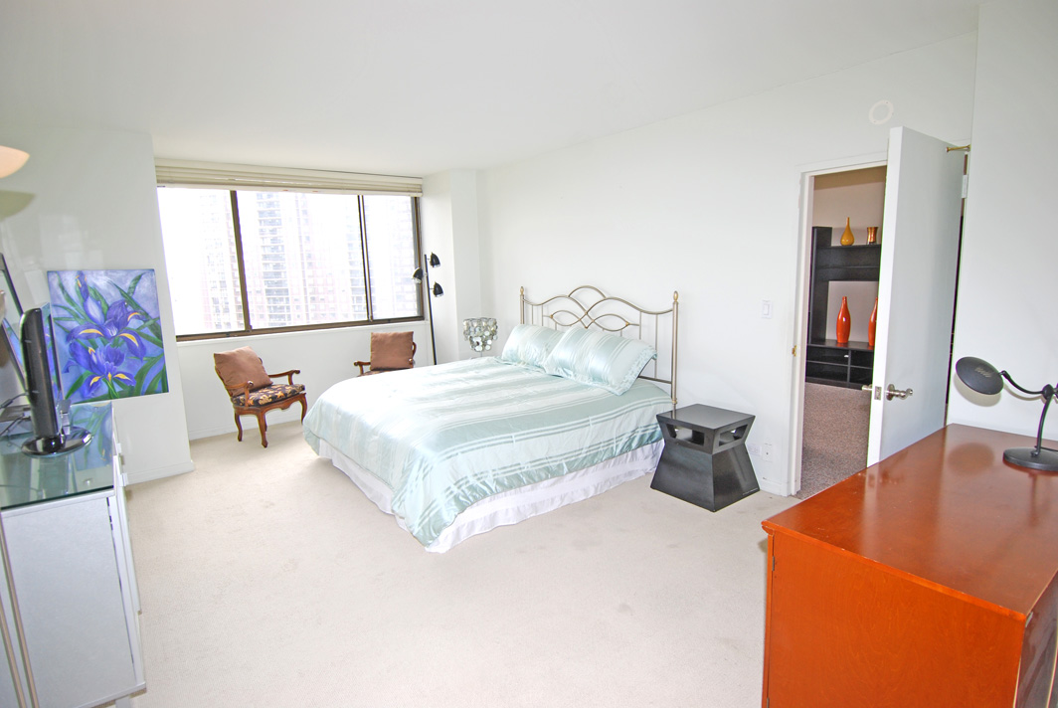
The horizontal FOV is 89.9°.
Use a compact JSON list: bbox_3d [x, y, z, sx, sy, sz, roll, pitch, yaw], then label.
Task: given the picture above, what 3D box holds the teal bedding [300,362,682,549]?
[{"bbox_3d":[-0.380,0.516,4.247,2.110,0.630,2.140,-8,11,-36],"label":"teal bedding"}]

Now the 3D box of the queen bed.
[{"bbox_3d":[-0.324,0.196,4.242,2.220,1.360,2.120,-8,11,-36],"label":"queen bed"}]

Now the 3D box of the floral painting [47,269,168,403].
[{"bbox_3d":[-3.064,-0.135,3.905,0.600,0.950,0.035,-8,11,-36],"label":"floral painting"}]

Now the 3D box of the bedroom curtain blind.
[{"bbox_3d":[-2.301,-1.786,5.478,2.620,0.220,0.090,-8,11,-36],"label":"bedroom curtain blind"}]

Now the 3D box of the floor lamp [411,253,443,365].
[{"bbox_3d":[-1.120,-0.249,6.024,0.380,1.760,0.280,-3,9,-9],"label":"floor lamp"}]

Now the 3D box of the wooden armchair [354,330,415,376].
[{"bbox_3d":[-1.552,0.226,5.926,0.600,0.880,0.610,-2,9,2],"label":"wooden armchair"}]

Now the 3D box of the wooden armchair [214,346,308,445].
[{"bbox_3d":[-2.599,0.379,5.154,0.610,0.880,0.600,1,9,20],"label":"wooden armchair"}]

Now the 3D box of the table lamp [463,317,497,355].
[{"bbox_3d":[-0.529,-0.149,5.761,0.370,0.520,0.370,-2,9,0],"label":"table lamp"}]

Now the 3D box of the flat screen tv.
[{"bbox_3d":[-2.377,0.097,2.629,0.240,0.670,0.800,-9,11,-37],"label":"flat screen tv"}]

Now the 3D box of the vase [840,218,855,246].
[{"bbox_3d":[3.921,-1.502,6.506,0.150,0.330,0.150,-8,11,-36],"label":"vase"}]

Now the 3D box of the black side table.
[{"bbox_3d":[1.195,0.672,3.585,0.510,0.515,0.510,-8,11,-36],"label":"black side table"}]

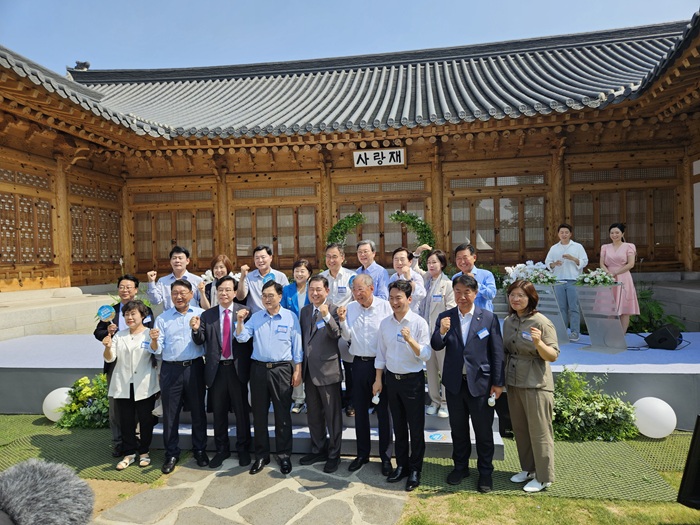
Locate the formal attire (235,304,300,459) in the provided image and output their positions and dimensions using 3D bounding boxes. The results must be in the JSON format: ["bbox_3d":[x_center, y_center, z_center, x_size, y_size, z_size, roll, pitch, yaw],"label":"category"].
[{"bbox_3d":[-0.735,1.104,4.244,0.580,1.410,0.400,-2,1,-3],"label":"formal attire"}]

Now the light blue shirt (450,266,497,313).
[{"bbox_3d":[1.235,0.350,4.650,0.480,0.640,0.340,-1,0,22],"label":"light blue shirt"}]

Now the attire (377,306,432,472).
[{"bbox_3d":[0.453,1.093,3.940,0.480,1.370,0.370,-1,1,26],"label":"attire"}]

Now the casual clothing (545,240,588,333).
[{"bbox_3d":[3.226,0.373,6.930,0.620,1.401,0.380,-1,1,19],"label":"casual clothing"}]

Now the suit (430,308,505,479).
[{"bbox_3d":[0.979,1.075,3.875,0.600,1.450,0.400,-1,1,24],"label":"suit"}]

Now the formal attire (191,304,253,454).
[{"bbox_3d":[-1.206,1.125,4.398,0.550,1.460,0.380,-2,1,-14],"label":"formal attire"}]

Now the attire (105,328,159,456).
[{"bbox_3d":[-2.058,1.229,4.380,0.500,1.215,0.380,-2,1,-9],"label":"attire"}]

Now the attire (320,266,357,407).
[{"bbox_3d":[-0.114,0.775,4.840,0.440,1.467,0.300,-2,1,7],"label":"attire"}]

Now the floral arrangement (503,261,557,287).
[{"bbox_3d":[2.426,0.148,6.250,0.740,0.350,0.450,-1,1,8],"label":"floral arrangement"}]

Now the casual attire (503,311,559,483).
[{"bbox_3d":[1.506,1.118,3.880,0.520,1.430,0.420,-1,1,45],"label":"casual attire"}]

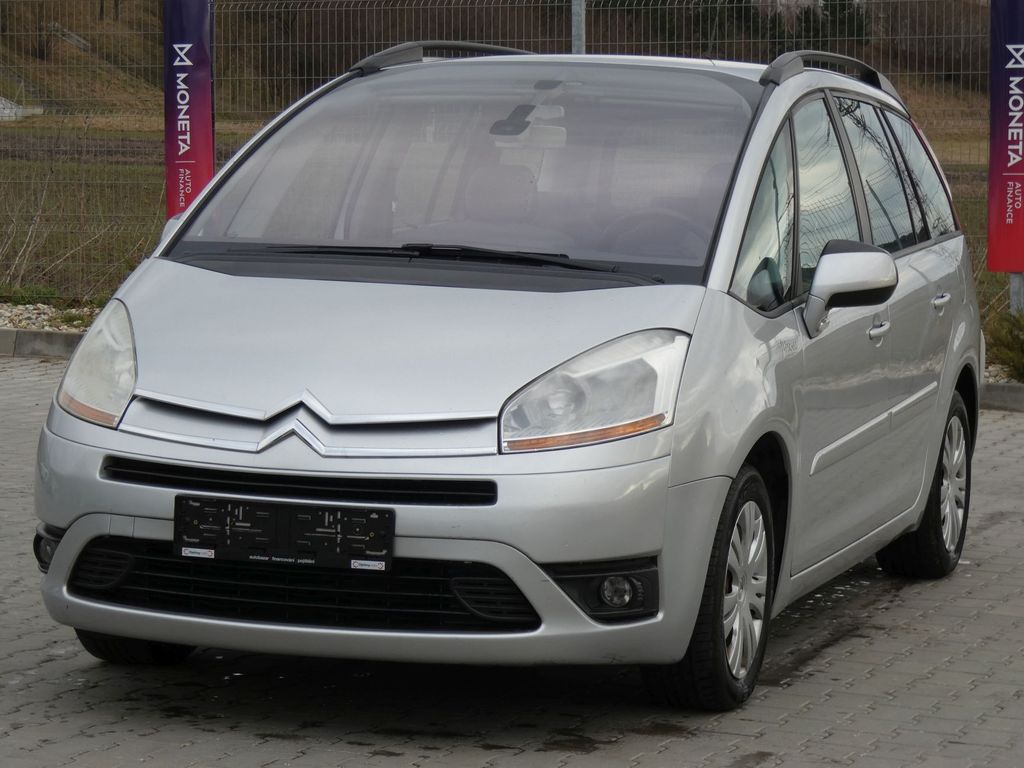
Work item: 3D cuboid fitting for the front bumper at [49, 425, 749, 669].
[{"bbox_3d":[-0.416,0.359,7.726,1.760,0.530,0.640,3,5,18],"label":"front bumper"}]

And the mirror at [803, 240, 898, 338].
[{"bbox_3d":[0.866,-0.243,8.485,0.230,0.260,0.250,3,5,18],"label":"mirror"}]

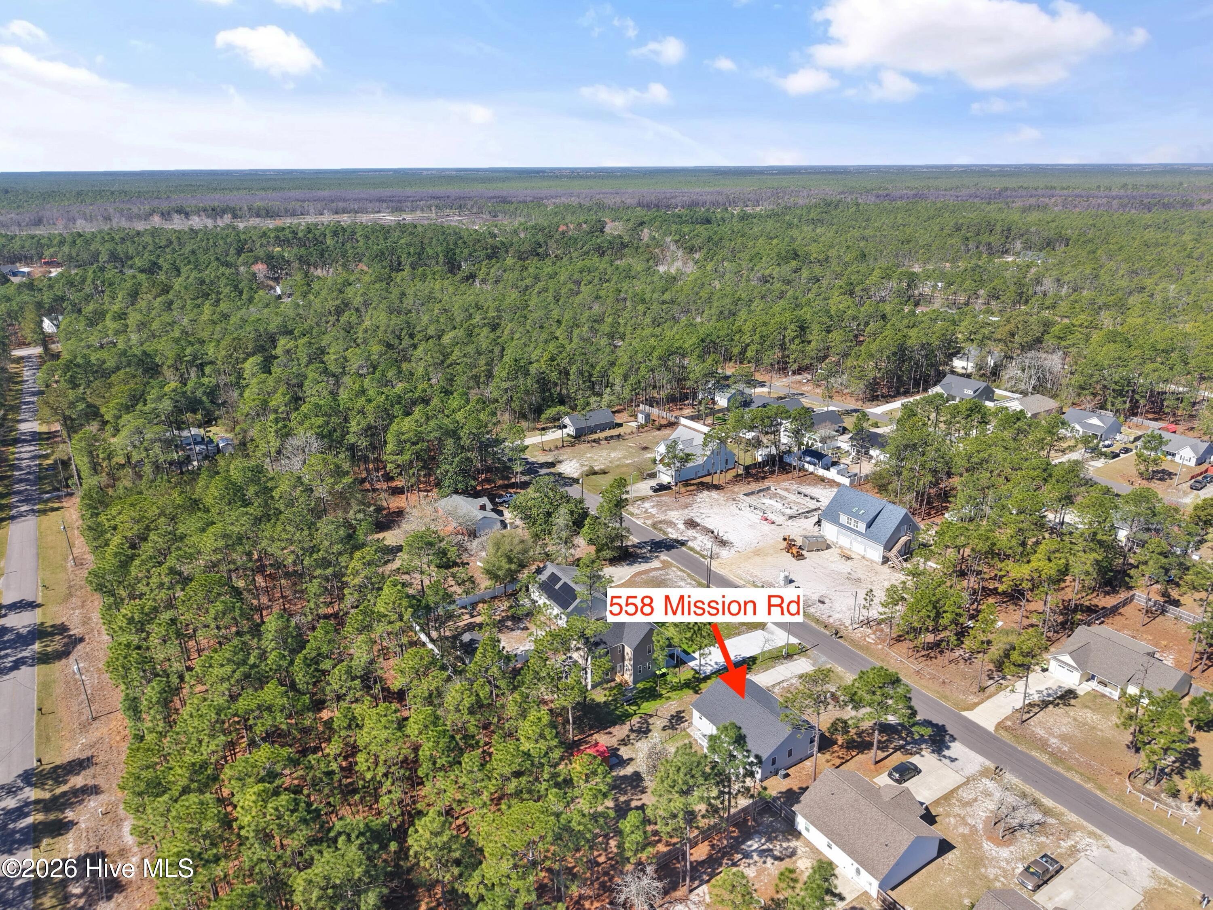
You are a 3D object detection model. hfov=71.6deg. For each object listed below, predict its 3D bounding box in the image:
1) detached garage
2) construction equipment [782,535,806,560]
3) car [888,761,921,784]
[{"bbox_3d":[54.470,13.454,173.281,12.090,9.930,16.610,-12,22,-31],"label":"detached garage"},{"bbox_3d":[37.734,18.356,169.686,2.250,3.300,5.900,-8,20,-20],"label":"construction equipment"},{"bbox_3d":[38.392,40.628,108.040,4.300,1.470,1.740,-12,22,-31],"label":"car"}]

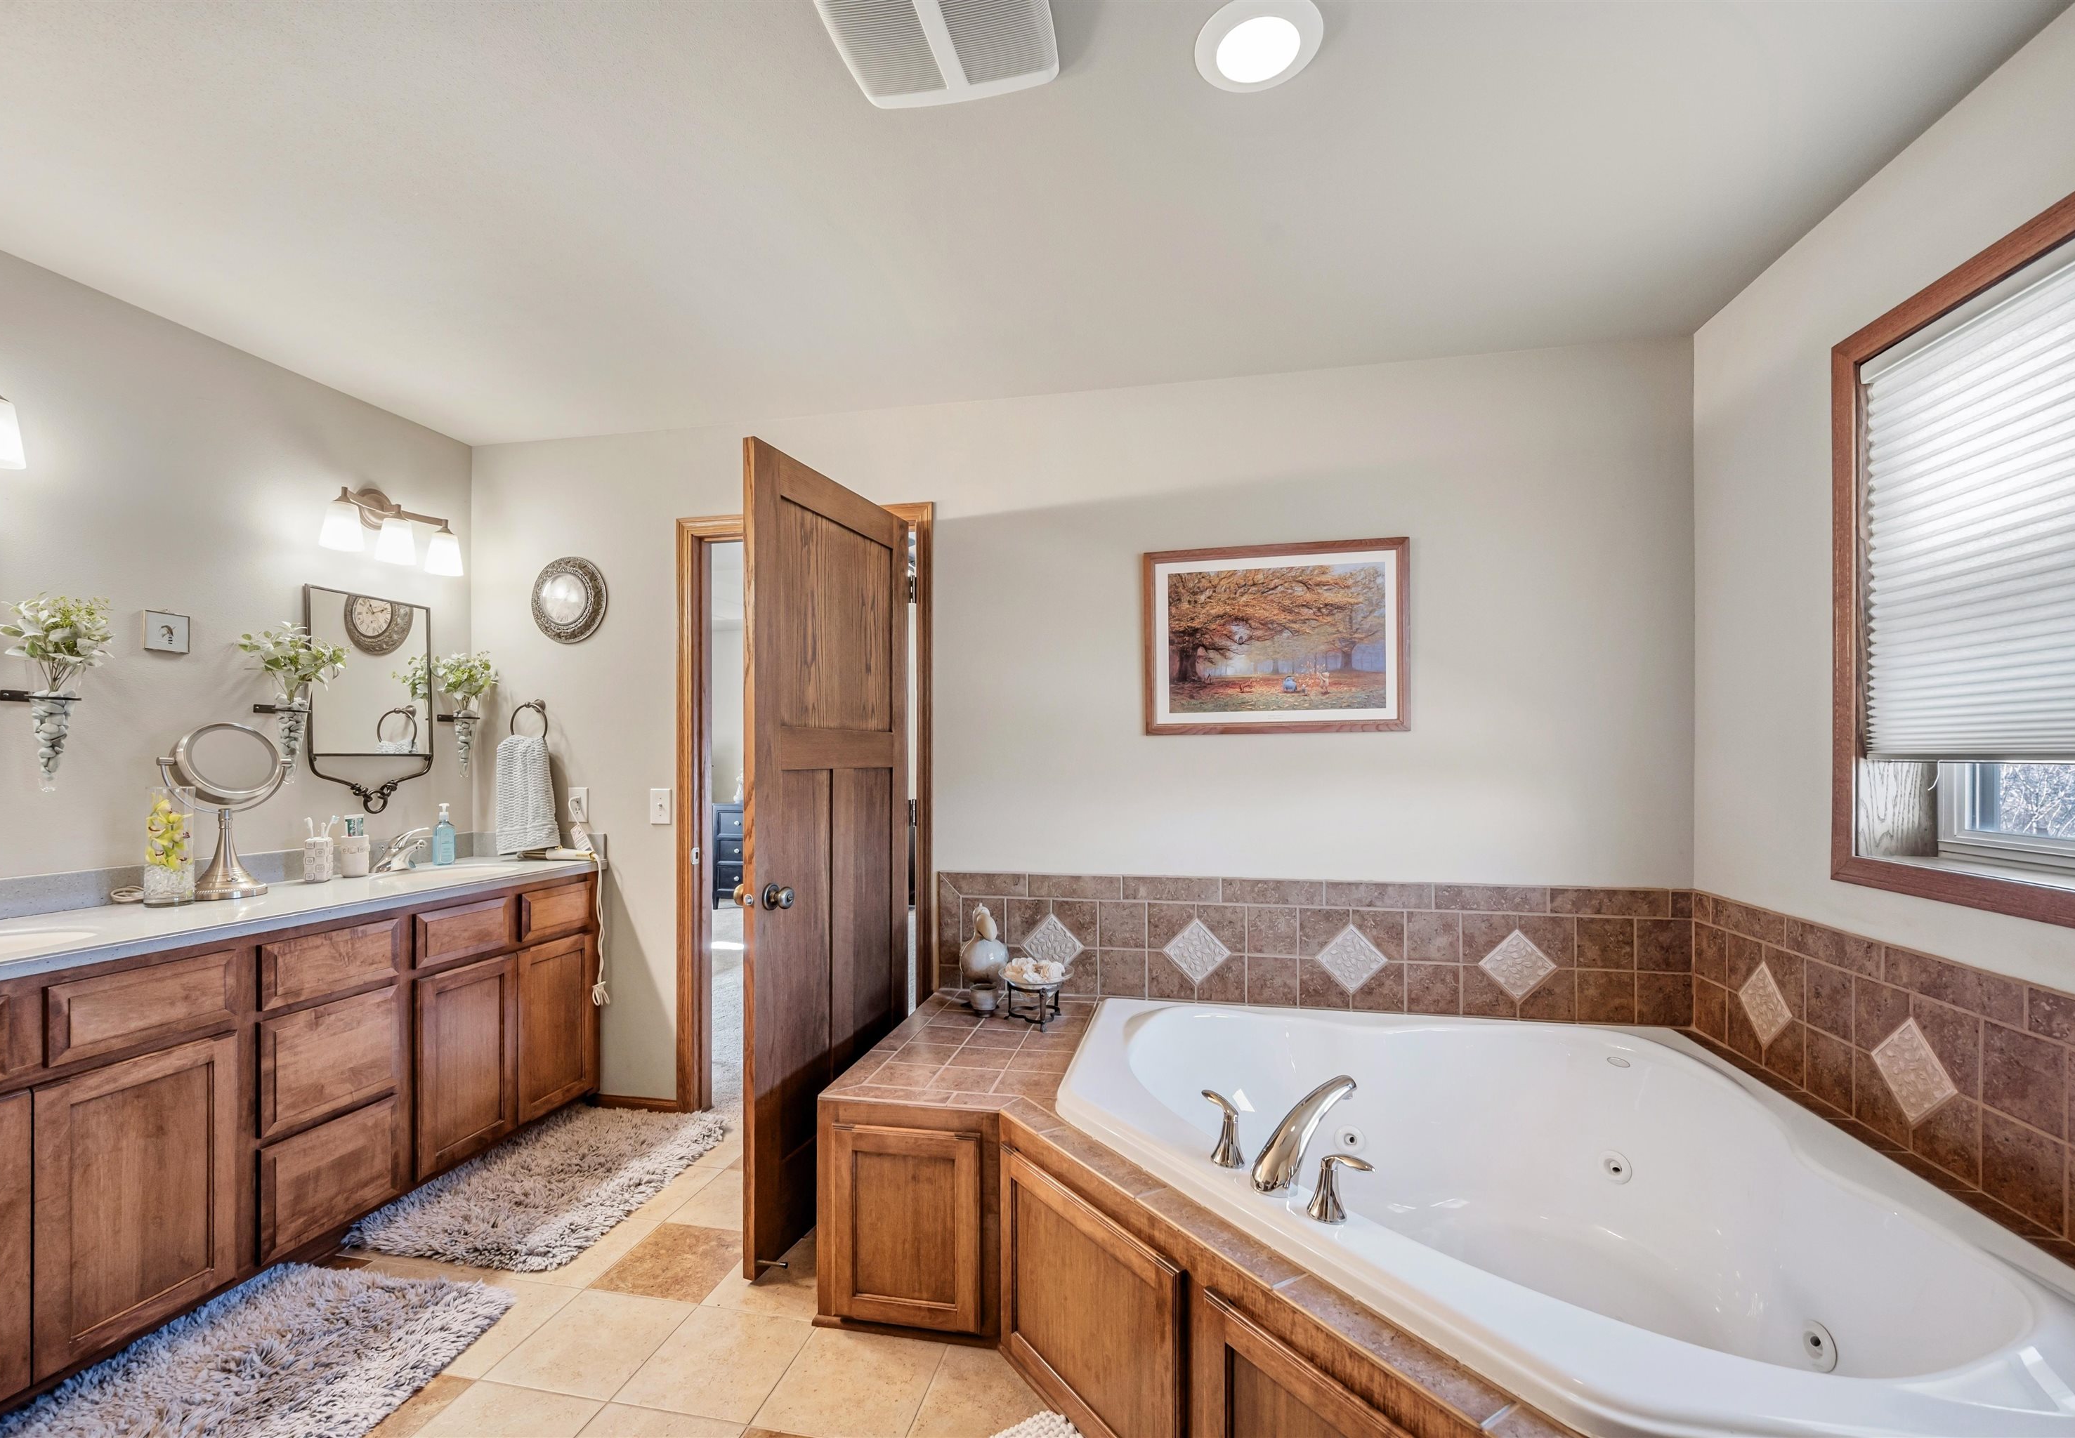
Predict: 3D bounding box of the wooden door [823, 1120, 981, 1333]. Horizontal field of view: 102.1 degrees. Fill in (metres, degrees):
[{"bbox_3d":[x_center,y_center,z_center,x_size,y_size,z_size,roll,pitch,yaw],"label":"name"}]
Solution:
[{"bbox_3d":[-0.289,1.120,1.856,0.350,0.436,0.022,0,-1,12],"label":"wooden door"}]

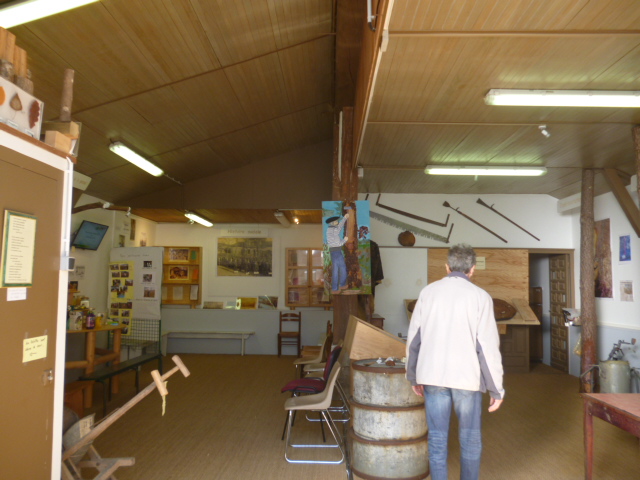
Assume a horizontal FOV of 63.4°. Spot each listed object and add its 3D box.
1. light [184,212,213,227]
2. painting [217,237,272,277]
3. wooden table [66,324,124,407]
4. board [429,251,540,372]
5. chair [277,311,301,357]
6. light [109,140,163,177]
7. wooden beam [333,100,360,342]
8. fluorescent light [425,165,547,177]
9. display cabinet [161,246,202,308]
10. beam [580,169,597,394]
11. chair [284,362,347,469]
[{"bbox_3d":[-2.082,-0.351,8.958,0.150,0.100,1.500,0,-4,2],"label":"light"},{"bbox_3d":[-1.497,0.317,10.231,1.100,0.770,0.040,0,-4,2],"label":"painting"},{"bbox_3d":[-2.961,1.550,6.507,0.750,0.900,1.100,0,-4,2],"label":"wooden table"},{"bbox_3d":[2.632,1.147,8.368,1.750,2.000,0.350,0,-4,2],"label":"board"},{"bbox_3d":[-0.574,1.793,9.828,0.440,0.880,0.430,0,-4,2],"label":"chair"},{"bbox_3d":[-2.126,-0.913,6.108,0.150,0.100,1.450,0,-4,2],"label":"light"},{"bbox_3d":[0.316,0.202,6.444,0.310,3.640,0.300,0,-4,2],"label":"wooden beam"},{"bbox_3d":[2.072,-0.858,6.458,1.480,0.100,0.150,0,-4,2],"label":"fluorescent light"},{"bbox_3d":[-2.793,0.740,10.143,0.930,1.200,0.260,0,-4,2],"label":"display cabinet"},{"bbox_3d":[3.314,0.586,6.378,0.175,2.920,0.175,-1,-4,28],"label":"beam"},{"bbox_3d":[-0.035,1.502,4.557,0.500,0.800,0.470,0,-4,2],"label":"chair"}]

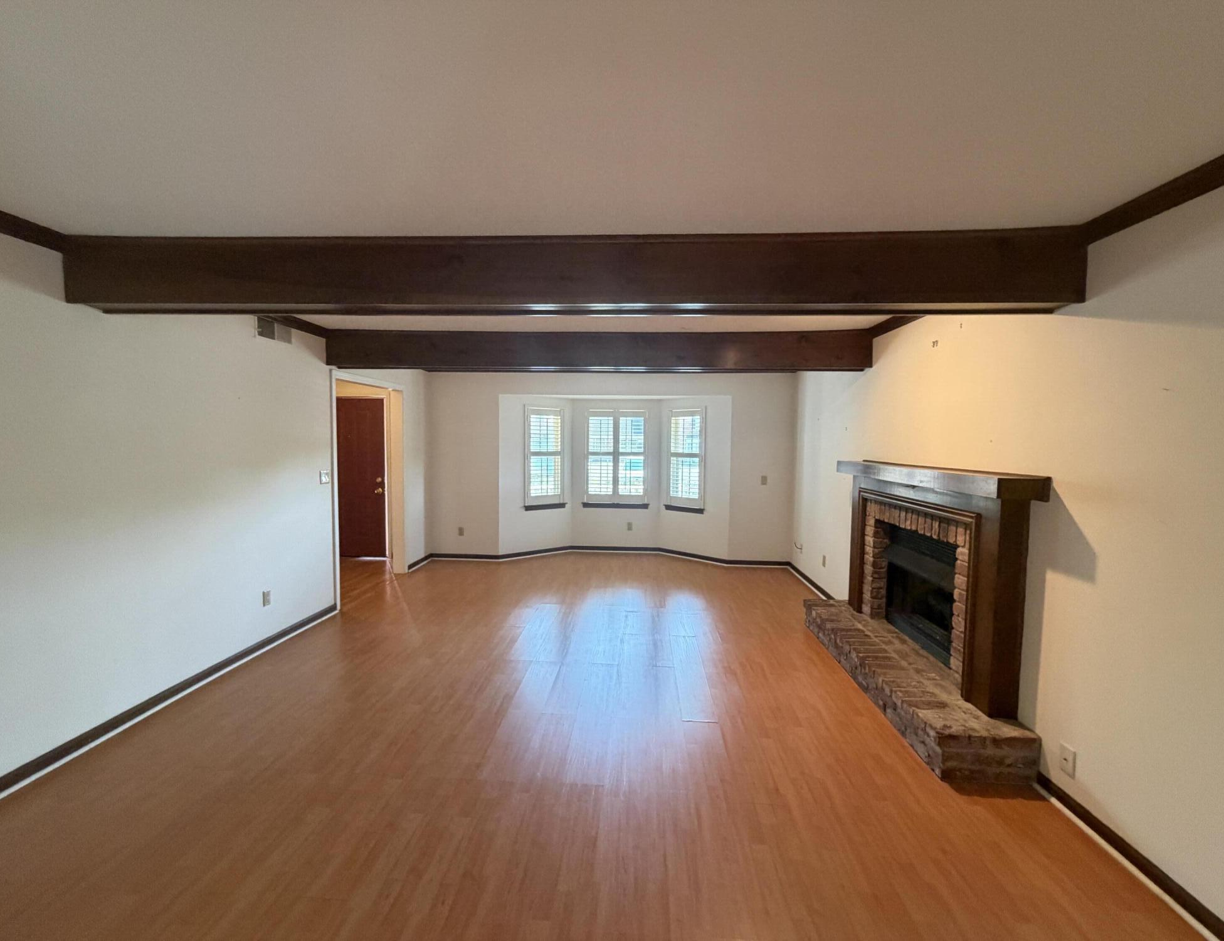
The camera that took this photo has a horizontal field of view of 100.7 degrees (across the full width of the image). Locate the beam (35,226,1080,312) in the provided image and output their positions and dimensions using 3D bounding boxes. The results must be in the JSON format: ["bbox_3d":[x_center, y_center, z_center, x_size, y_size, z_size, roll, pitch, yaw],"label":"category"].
[{"bbox_3d":[-0.282,-0.896,2.343,4.495,0.310,0.195,1,3,3],"label":"beam"}]

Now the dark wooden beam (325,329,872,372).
[{"bbox_3d":[-0.172,-1.011,4.289,4.495,0.313,0.180,1,3,3],"label":"dark wooden beam"}]

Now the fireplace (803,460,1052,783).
[{"bbox_3d":[1.779,0.669,3.228,0.445,1.395,1.955,1,3,3],"label":"fireplace"}]

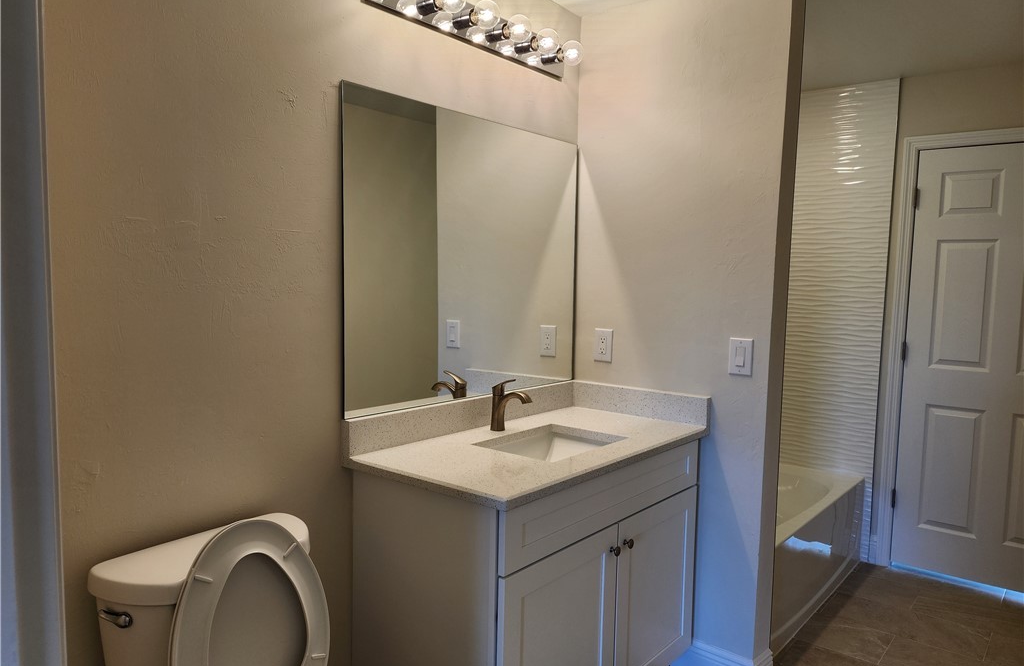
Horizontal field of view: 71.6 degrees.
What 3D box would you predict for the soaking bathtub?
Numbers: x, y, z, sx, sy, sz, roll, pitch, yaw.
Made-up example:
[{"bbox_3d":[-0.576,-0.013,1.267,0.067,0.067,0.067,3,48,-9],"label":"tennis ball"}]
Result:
[{"bbox_3d":[1.023,0.944,3.267,0.757,0.440,1.429,5,6,40],"label":"soaking bathtub"}]

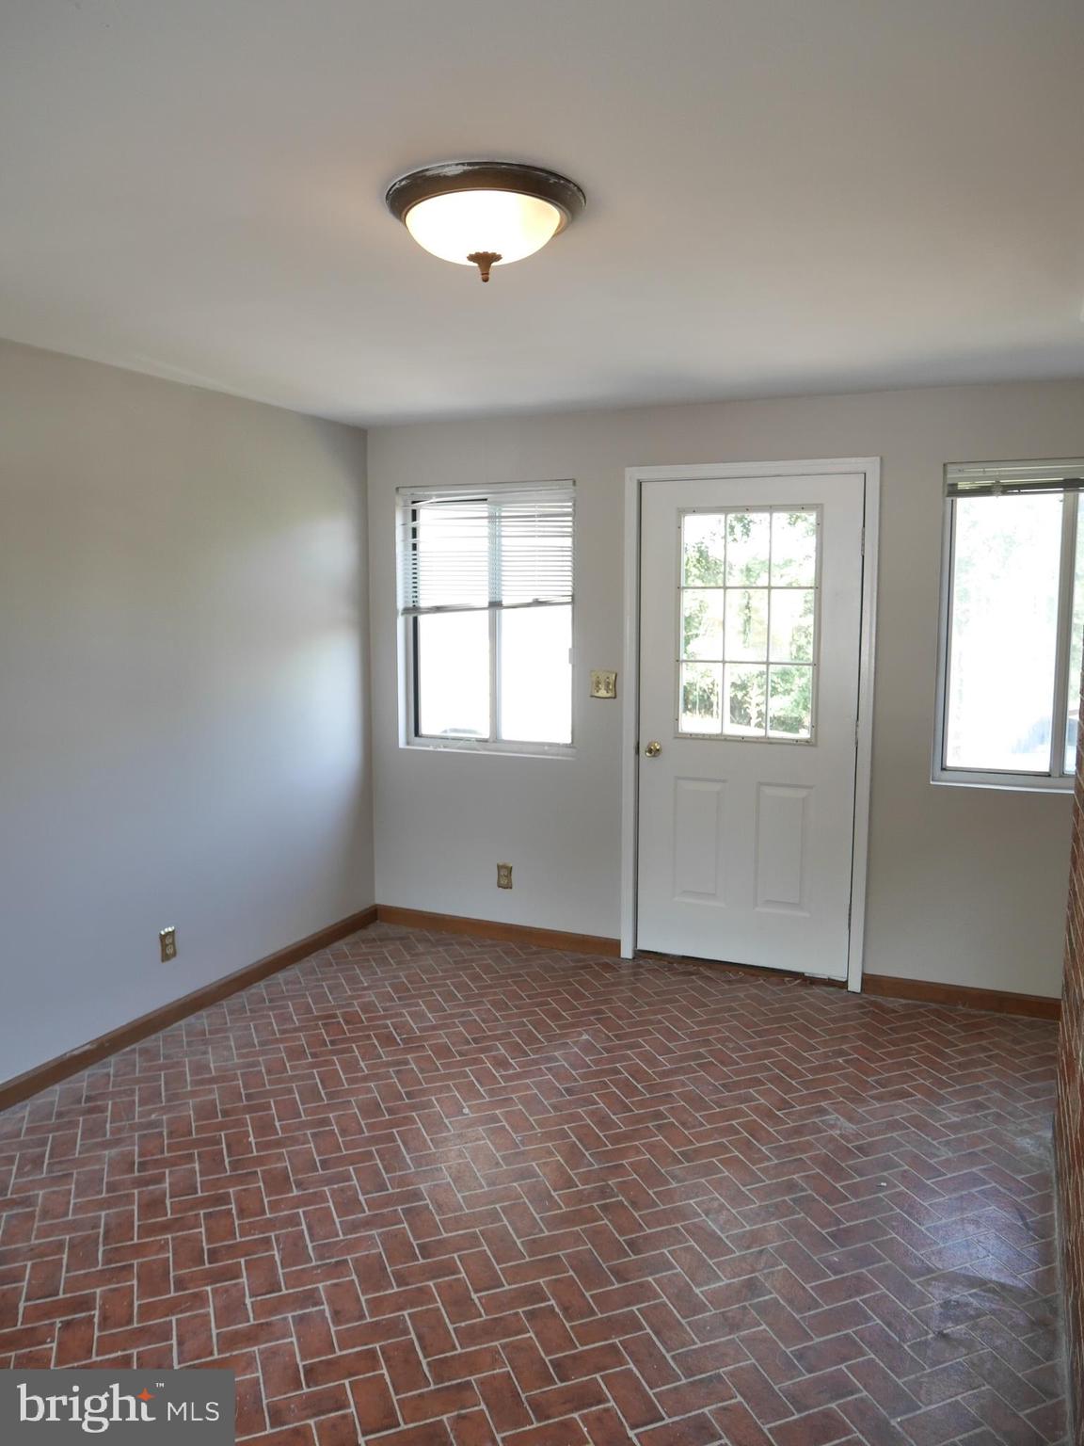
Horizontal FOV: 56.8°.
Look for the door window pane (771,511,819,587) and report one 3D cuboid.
[{"bbox_3d":[1.018,-0.705,4.037,0.179,0.292,0.030,3,7,24],"label":"door window pane"}]

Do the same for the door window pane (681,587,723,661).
[{"bbox_3d":[0.677,-0.416,4.220,0.180,0.284,0.030,3,7,24],"label":"door window pane"}]

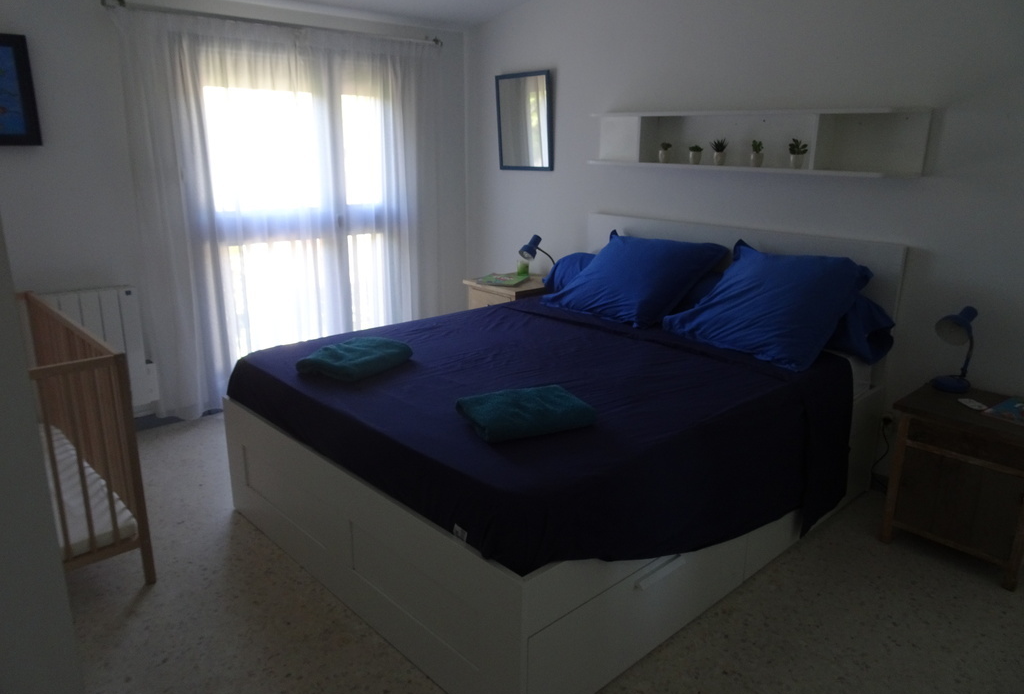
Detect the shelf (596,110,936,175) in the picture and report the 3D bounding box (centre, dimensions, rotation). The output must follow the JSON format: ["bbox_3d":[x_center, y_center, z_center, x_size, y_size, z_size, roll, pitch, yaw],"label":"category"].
[{"bbox_3d":[0.972,-0.923,3.210,0.165,0.250,1.580,-13,20,-41],"label":"shelf"}]

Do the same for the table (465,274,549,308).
[{"bbox_3d":[0.010,-0.078,4.332,0.400,0.645,0.485,-13,20,-41],"label":"table"}]

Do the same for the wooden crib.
[{"bbox_3d":[-1.851,0.337,2.479,0.660,0.800,1.260,-13,20,-41],"label":"wooden crib"}]

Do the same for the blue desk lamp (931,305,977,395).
[{"bbox_3d":[1.629,0.002,2.611,0.195,0.305,0.140,-13,20,-41],"label":"blue desk lamp"}]

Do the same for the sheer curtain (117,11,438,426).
[{"bbox_3d":[-1.105,-0.694,3.927,1.790,1.940,0.120,-13,20,-41],"label":"sheer curtain"}]

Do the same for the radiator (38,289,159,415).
[{"bbox_3d":[-1.992,0.034,3.315,0.520,0.585,0.100,-13,20,-41],"label":"radiator"}]

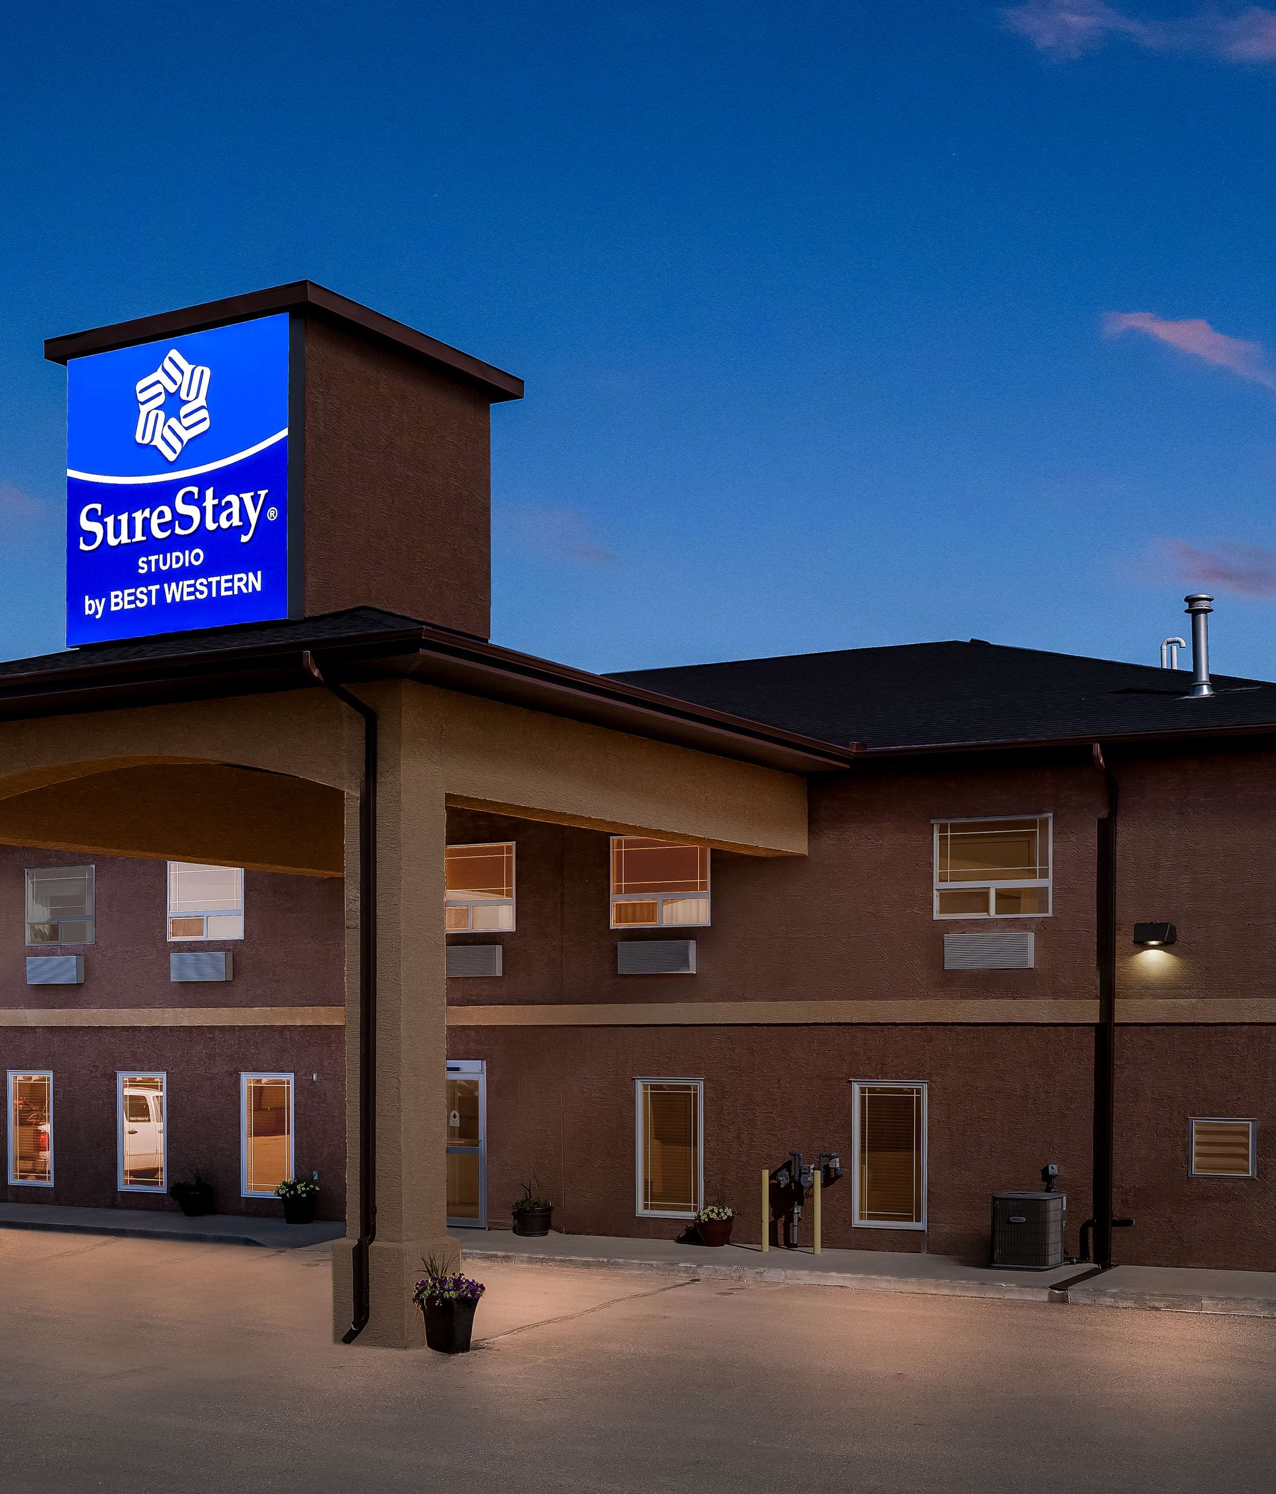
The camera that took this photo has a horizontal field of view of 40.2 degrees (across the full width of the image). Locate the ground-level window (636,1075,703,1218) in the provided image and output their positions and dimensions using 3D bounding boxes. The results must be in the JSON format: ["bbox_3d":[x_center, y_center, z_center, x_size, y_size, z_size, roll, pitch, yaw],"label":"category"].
[{"bbox_3d":[0.383,5.056,22.025,0.874,1.626,0.120,-2,-5,27],"label":"ground-level window"}]

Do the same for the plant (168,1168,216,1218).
[{"bbox_3d":[-6.575,6.586,25.700,0.620,0.670,0.600,0,-3,0],"label":"plant"}]

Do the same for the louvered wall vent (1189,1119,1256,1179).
[{"bbox_3d":[6.667,4.586,19.900,0.740,0.680,0.100,-3,-5,28],"label":"louvered wall vent"}]

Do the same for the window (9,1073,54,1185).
[{"bbox_3d":[-9.626,6.059,27.656,0.970,1.810,0.100,-2,-4,26],"label":"window"}]

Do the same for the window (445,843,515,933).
[{"bbox_3d":[-2.333,1.980,24.324,1.460,1.230,0.100,-2,-4,26],"label":"window"}]

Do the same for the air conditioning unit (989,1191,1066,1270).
[{"bbox_3d":[4.603,5.704,20.627,0.680,0.830,0.720,-2,-5,25],"label":"air conditioning unit"}]

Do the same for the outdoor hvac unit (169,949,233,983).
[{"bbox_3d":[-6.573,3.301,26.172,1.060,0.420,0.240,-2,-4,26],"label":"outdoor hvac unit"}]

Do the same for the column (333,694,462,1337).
[{"bbox_3d":[-2.157,2.310,15.600,0.780,5.700,0.780,-3,-5,30],"label":"column"}]

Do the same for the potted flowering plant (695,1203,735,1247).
[{"bbox_3d":[0.942,5.840,21.300,0.480,0.540,0.480,0,-5,0],"label":"potted flowering plant"}]

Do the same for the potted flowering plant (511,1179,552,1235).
[{"bbox_3d":[-1.467,6.286,23.750,0.540,0.760,0.540,0,-5,0],"label":"potted flowering plant"}]

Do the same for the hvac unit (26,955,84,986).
[{"bbox_3d":[-9.219,3.547,27.611,1.050,0.430,0.190,-2,-5,25],"label":"hvac unit"}]

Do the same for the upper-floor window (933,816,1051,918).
[{"bbox_3d":[4.106,1.409,20.285,1.337,1.159,0.120,-2,-5,27],"label":"upper-floor window"}]

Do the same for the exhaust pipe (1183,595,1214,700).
[{"bbox_3d":[6.922,-1.232,21.500,0.360,1.290,0.360,-2,-4,26],"label":"exhaust pipe"}]

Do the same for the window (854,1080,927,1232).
[{"bbox_3d":[3.178,5.163,22.035,0.940,1.840,0.120,-2,-5,25],"label":"window"}]

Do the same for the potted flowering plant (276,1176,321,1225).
[{"bbox_3d":[-4.845,6.455,24.800,0.620,0.670,0.600,0,-3,0],"label":"potted flowering plant"}]

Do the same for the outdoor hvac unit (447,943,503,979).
[{"bbox_3d":[-2.403,3.011,24.493,1.050,0.430,0.190,-2,-5,25],"label":"outdoor hvac unit"}]

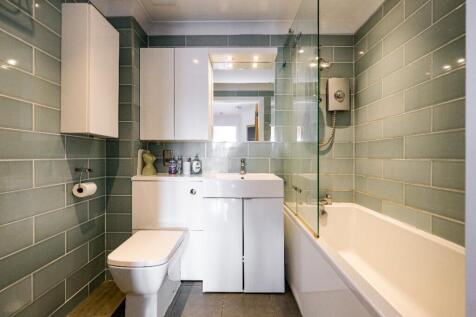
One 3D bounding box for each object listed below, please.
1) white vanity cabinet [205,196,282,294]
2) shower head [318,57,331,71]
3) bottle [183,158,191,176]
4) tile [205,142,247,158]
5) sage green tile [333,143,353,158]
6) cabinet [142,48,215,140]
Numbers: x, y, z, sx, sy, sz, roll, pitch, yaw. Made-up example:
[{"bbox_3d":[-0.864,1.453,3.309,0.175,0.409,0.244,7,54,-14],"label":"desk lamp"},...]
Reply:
[{"bbox_3d":[0.047,0.641,1.681,0.604,0.709,0.421,0,0,0],"label":"white vanity cabinet"},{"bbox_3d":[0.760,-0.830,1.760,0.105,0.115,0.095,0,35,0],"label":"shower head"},{"bbox_3d":[-0.440,0.074,1.719,0.065,0.151,0.050,0,0,0],"label":"bottle"},{"bbox_3d":[-0.097,-0.069,1.903,0.400,0.150,0.010,0,0,0],"label":"tile"},{"bbox_3d":[1.006,-0.067,1.882,0.190,0.150,0.010,0,0,0],"label":"sage green tile"},{"bbox_3d":[-0.538,-0.541,1.775,0.577,0.781,0.195,0,0,0],"label":"cabinet"}]

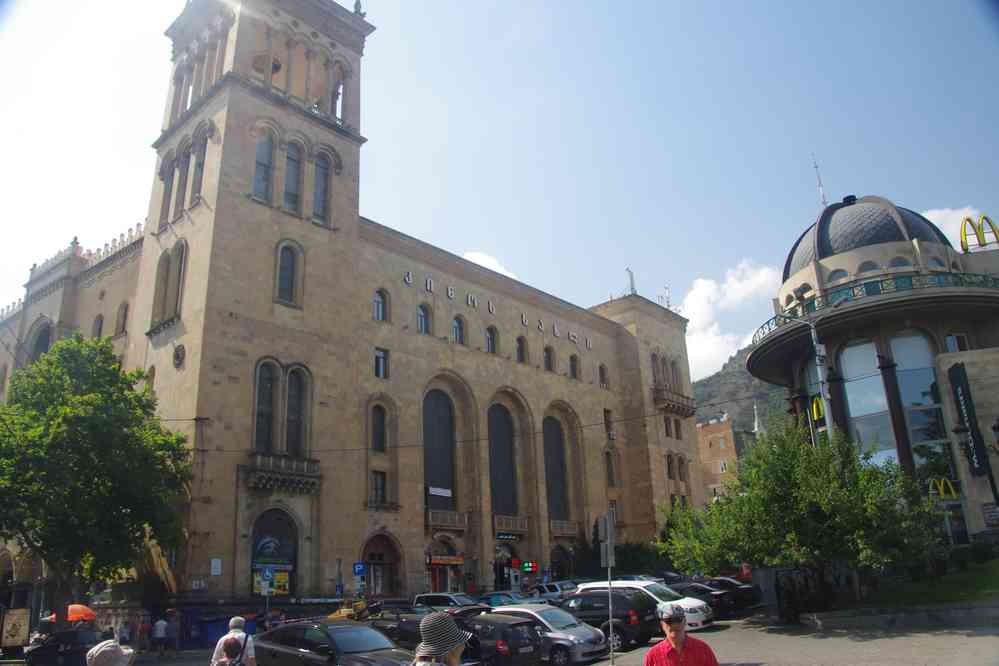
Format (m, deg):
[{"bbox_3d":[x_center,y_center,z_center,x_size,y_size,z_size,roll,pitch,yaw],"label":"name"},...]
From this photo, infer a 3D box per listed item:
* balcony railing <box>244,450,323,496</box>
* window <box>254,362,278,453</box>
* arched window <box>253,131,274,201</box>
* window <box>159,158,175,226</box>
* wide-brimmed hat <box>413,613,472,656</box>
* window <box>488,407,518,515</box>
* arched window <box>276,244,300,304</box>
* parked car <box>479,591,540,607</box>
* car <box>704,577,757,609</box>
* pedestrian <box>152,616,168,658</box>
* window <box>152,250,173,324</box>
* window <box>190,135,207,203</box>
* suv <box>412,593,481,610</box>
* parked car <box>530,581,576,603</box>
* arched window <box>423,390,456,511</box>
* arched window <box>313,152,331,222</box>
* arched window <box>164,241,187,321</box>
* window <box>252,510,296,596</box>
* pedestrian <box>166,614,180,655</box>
[{"bbox_3d":[-11.604,7.599,40.348,0.700,1.800,4.120,-19,-26,39],"label":"balcony railing"},{"bbox_3d":[-13.563,4.313,43.443,0.350,5.400,1.400,-19,-26,39],"label":"window"},{"bbox_3d":[-14.263,-10.178,45.495,0.300,4.600,1.300,-19,-25,39],"label":"arched window"},{"bbox_3d":[-22.090,-9.320,49.699,1.300,4.600,0.300,-19,-25,39],"label":"window"},{"bbox_3d":[-0.329,1.771,4.400,0.350,0.200,0.340,-16,-19,-6],"label":"wide-brimmed hat"},{"bbox_3d":[0.374,9.360,55.829,0.350,8.400,3.100,-19,-25,39],"label":"window"},{"bbox_3d":[-13.356,-3.727,46.991,0.350,4.100,1.450,-19,-26,39],"label":"arched window"},{"bbox_3d":[0.427,14.522,40.000,4.500,1.450,1.750,-19,-26,39],"label":"parked car"},{"bbox_3d":[9.991,12.814,36.837,4.600,1.450,1.800,-19,-26,39],"label":"car"},{"bbox_3d":[-15.384,13.819,34.000,0.500,1.720,0.360,6,-21,-22],"label":"pedestrian"},{"bbox_3d":[-20.262,-2.734,45.149,1.550,4.600,0.300,-19,-26,39],"label":"window"},{"bbox_3d":[-18.889,-10.443,47.443,1.300,5.100,0.350,-19,-26,39],"label":"window"},{"bbox_3d":[-2.446,14.557,39.300,1.780,1.680,4.500,16,-27,-41],"label":"suv"},{"bbox_3d":[3.756,15.467,44.000,1.760,1.600,4.300,10,-23,-31],"label":"parked car"},{"bbox_3d":[-4.409,8.414,54.537,0.400,9.000,3.400,-19,-26,39],"label":"arched window"},{"bbox_3d":[-11.559,-9.351,48.262,0.300,4.750,1.100,-19,-26,39],"label":"arched window"},{"bbox_3d":[-18.782,-3.159,43.869,1.600,4.750,0.300,-19,-26,39],"label":"arched window"},{"bbox_3d":[-11.847,11.531,39.306,0.350,4.300,2.500,-19,-26,39],"label":"window"},{"bbox_3d":[-14.490,13.401,33.300,0.360,1.700,0.520,-19,-25,39],"label":"pedestrian"}]

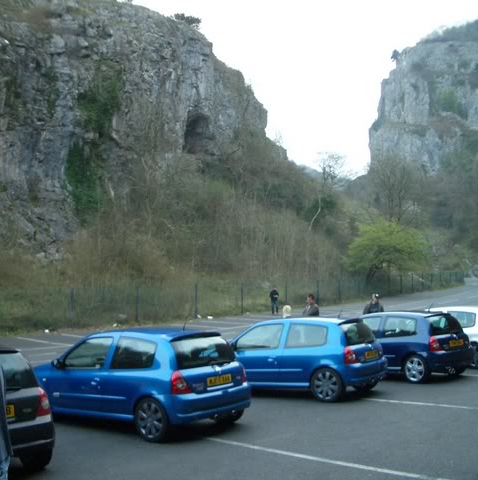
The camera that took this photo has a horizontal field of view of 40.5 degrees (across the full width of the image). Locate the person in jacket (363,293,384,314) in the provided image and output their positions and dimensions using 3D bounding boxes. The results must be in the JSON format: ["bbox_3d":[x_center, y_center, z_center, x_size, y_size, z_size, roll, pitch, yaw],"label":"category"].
[{"bbox_3d":[3.570,2.299,16.915,0.550,1.770,0.360,-1,-6,7],"label":"person in jacket"}]

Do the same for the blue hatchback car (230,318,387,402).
[{"bbox_3d":[0.859,2.255,12.604,3.810,1.420,1.680,-6,-7,35],"label":"blue hatchback car"}]

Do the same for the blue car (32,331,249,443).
[{"bbox_3d":[-1.730,2.102,9.888,3.810,1.420,1.680,-7,-7,38],"label":"blue car"}]

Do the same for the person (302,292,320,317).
[{"bbox_3d":[1.713,2.148,15.215,0.520,1.760,0.360,-5,-7,37],"label":"person"}]

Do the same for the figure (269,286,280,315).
[{"bbox_3d":[2.247,3.868,40.916,0.550,1.750,0.380,0,-6,-9],"label":"figure"}]

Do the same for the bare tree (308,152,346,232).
[{"bbox_3d":[9.736,-5.285,72.000,4.228,8.901,4.228,-1,-6,0],"label":"bare tree"}]

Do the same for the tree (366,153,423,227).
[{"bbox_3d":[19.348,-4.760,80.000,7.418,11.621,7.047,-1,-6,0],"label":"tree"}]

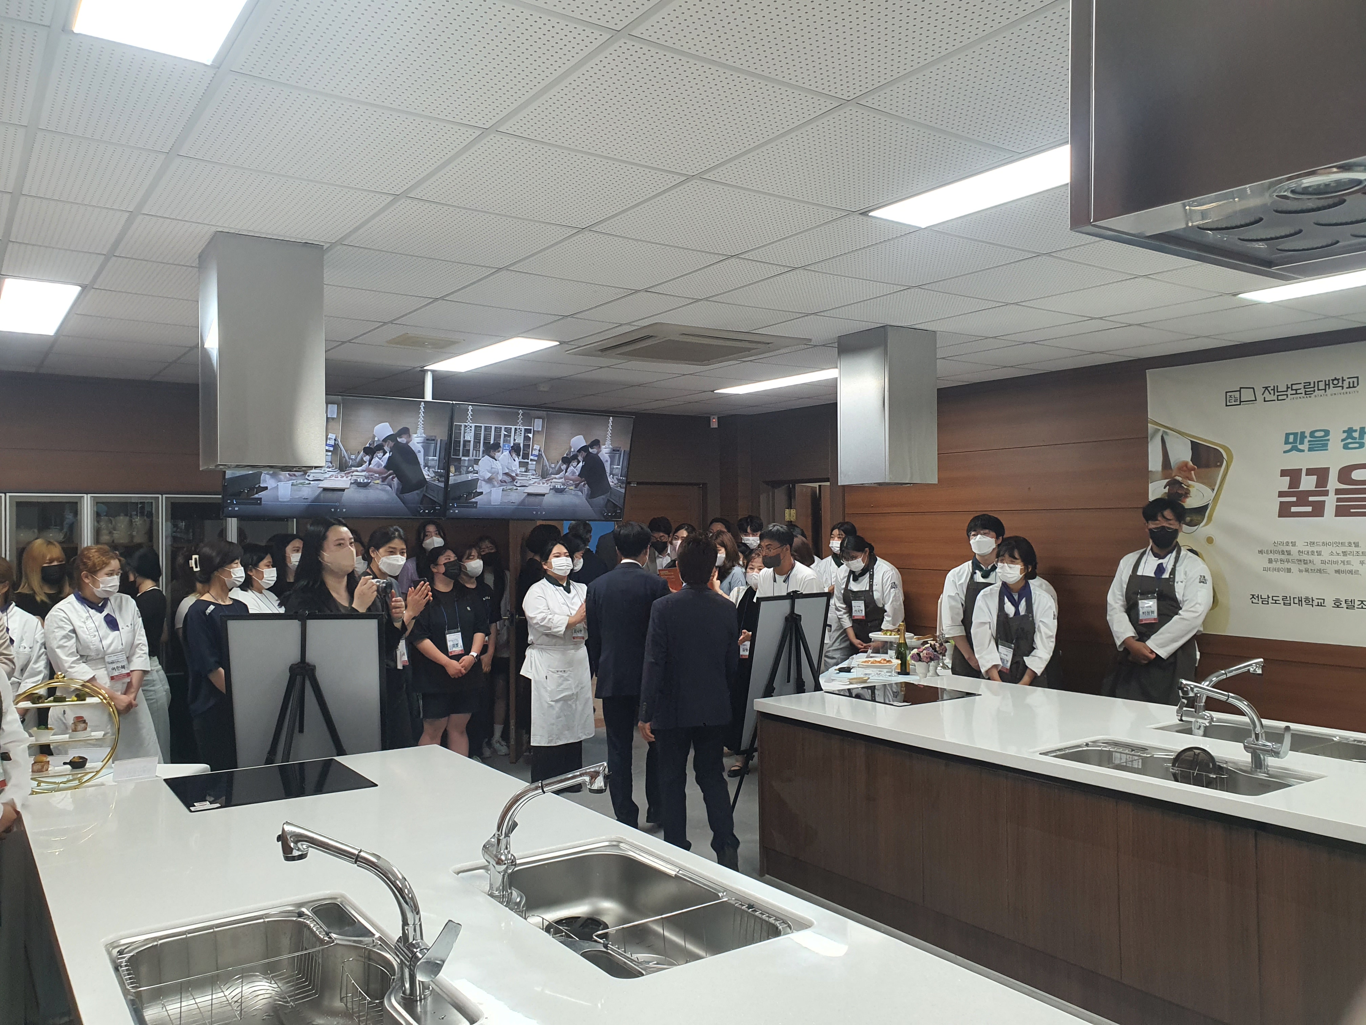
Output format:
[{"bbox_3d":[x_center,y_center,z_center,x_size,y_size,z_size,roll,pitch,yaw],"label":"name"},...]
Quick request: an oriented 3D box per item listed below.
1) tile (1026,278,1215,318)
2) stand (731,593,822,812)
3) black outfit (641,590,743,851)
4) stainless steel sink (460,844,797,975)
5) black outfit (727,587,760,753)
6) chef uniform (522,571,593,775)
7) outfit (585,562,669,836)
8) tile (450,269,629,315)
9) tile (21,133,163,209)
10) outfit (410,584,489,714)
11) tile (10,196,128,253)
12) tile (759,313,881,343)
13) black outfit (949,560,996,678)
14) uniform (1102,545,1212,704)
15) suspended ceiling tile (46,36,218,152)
[{"bbox_3d":[1.900,-0.938,4.510,0.600,0.020,0.600,0,0,-36],"label":"tile"},{"bbox_3d":[0.702,1.115,6.000,0.700,1.330,0.660,0,-1,-38],"label":"stand"},{"bbox_3d":[0.037,1.036,5.150,0.480,1.340,0.340,-1,0,-7],"label":"black outfit"},{"bbox_3d":[-0.152,1.017,2.457,0.500,0.200,0.800,0,-1,-36],"label":"stainless steel sink"},{"bbox_3d":[0.429,1.077,7.050,0.430,1.160,0.320,-1,-1,45],"label":"black outfit"},{"bbox_3d":[-0.819,1.077,6.700,0.480,1.380,0.360,0,-1,-34],"label":"chef uniform"},{"bbox_3d":[-0.301,1.006,5.740,0.480,1.480,0.310,-1,-1,12],"label":"outfit"},{"bbox_3d":[-0.593,-0.901,4.205,0.590,0.020,0.590,0,-1,-36],"label":"tile"},{"bbox_3d":[-1.585,-0.907,2.757,0.300,0.020,0.600,0,0,-36],"label":"tile"},{"bbox_3d":[-1.507,0.886,6.600,0.490,0.870,0.320,0,-1,-27],"label":"outfit"},{"bbox_3d":[-1.923,-0.897,3.202,0.290,0.020,0.590,0,-1,-35],"label":"tile"},{"bbox_3d":[0.656,-0.909,5.082,0.595,0.018,0.595,0,-1,-35],"label":"tile"},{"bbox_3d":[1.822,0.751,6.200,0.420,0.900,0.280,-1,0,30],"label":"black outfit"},{"bbox_3d":[2.475,0.894,5.315,0.550,1.750,0.350,-1,-1,38],"label":"uniform"},{"bbox_3d":[-1.242,-0.914,2.264,0.300,0.020,0.590,0,-1,-36],"label":"suspended ceiling tile"}]

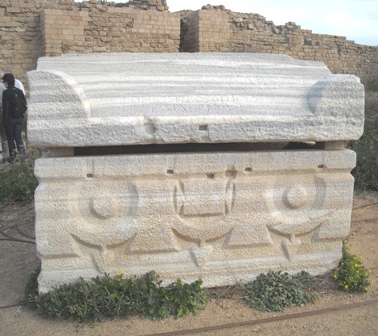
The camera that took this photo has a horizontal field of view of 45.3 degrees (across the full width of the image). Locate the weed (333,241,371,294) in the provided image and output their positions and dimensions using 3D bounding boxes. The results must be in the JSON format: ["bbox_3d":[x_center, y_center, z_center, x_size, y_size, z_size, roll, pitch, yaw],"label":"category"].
[{"bbox_3d":[1.254,0.762,3.530,0.250,0.290,0.250,-2,11,-11],"label":"weed"}]

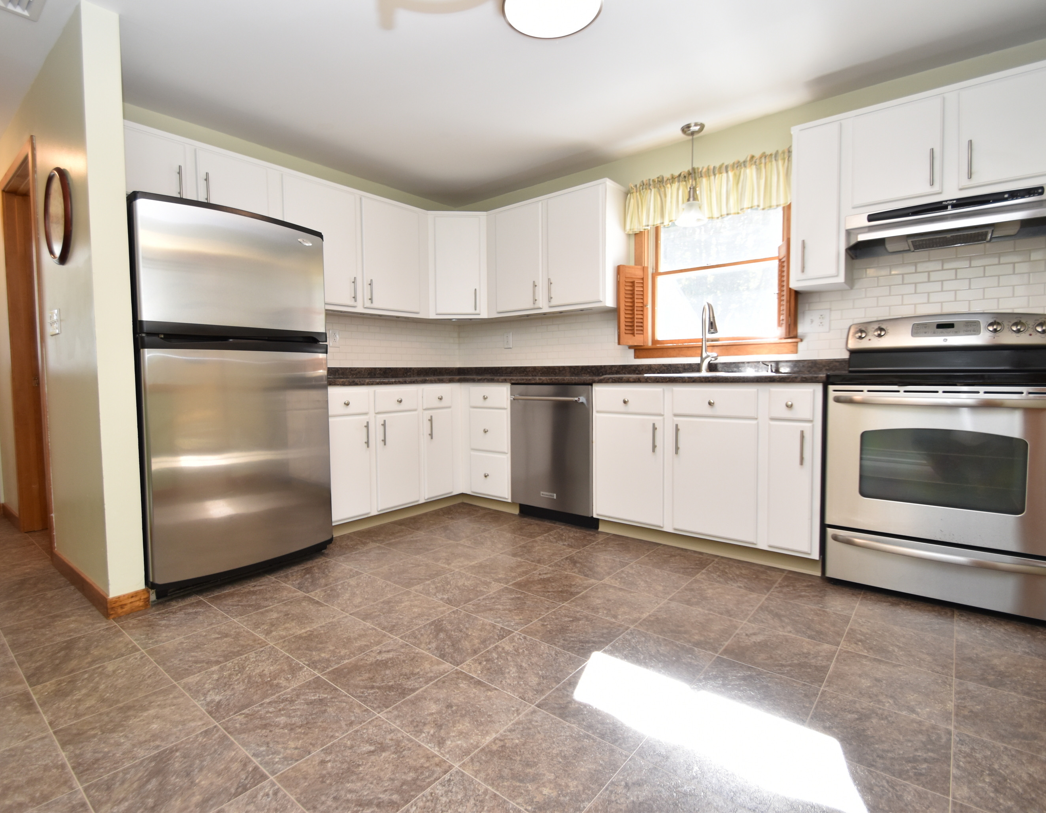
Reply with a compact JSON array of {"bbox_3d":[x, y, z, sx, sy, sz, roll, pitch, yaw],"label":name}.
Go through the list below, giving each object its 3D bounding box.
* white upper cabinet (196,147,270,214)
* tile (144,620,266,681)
[{"bbox_3d":[-1.673,-1.137,2.822,0.323,0.414,0.364,2,4,40],"label":"white upper cabinet"},{"bbox_3d":[-1.077,0.830,1.737,0.302,0.010,0.295,2,4,39],"label":"tile"}]

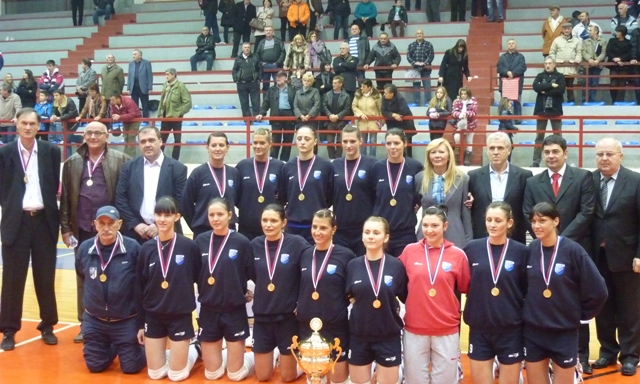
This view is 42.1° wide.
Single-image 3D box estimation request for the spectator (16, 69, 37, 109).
[{"bbox_3d":[-6.551,-1.907,18.621,0.480,1.680,0.350,2,4,30],"label":"spectator"}]

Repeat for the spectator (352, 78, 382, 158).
[{"bbox_3d":[0.841,-1.257,15.107,0.500,1.580,0.380,1,4,14],"label":"spectator"}]

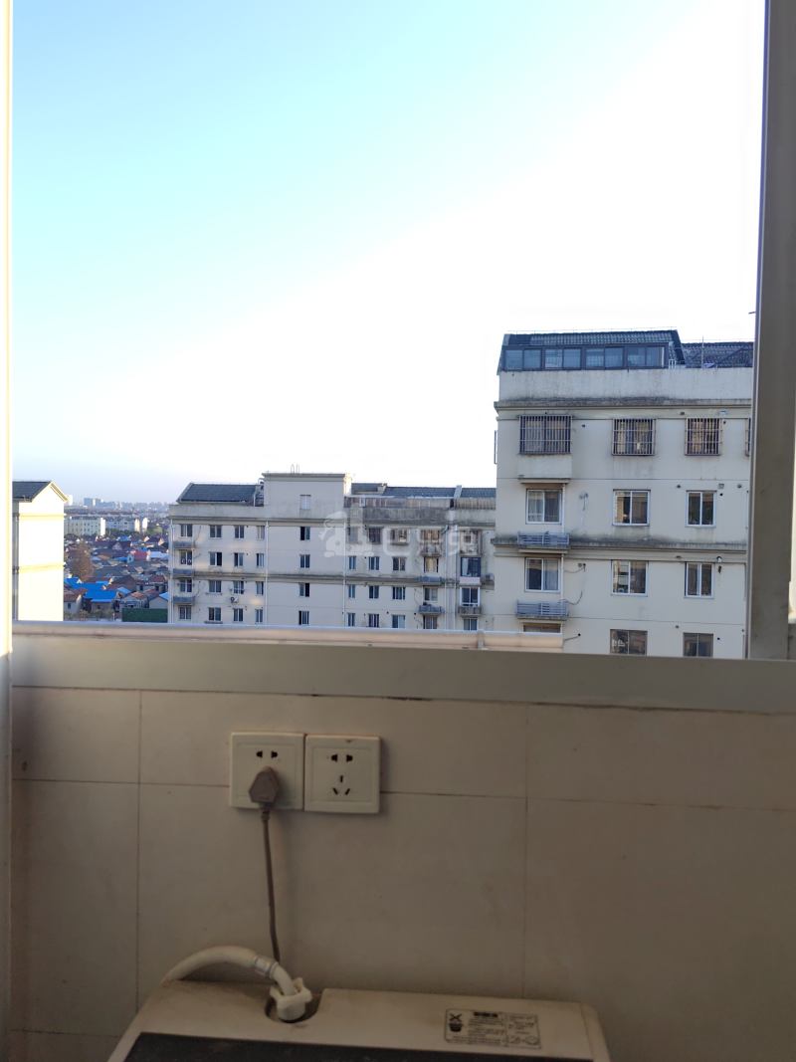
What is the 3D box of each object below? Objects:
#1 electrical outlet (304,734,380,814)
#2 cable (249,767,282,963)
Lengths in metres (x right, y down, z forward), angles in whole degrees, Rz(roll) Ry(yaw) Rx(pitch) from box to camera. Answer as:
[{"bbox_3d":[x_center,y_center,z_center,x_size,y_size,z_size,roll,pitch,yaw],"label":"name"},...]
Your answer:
[{"bbox_3d":[-0.063,0.277,0.947,0.086,0.086,0.012,1,0,5],"label":"electrical outlet"},{"bbox_3d":[-0.151,0.381,0.936,0.037,0.230,0.036,1,0,5],"label":"cable"}]

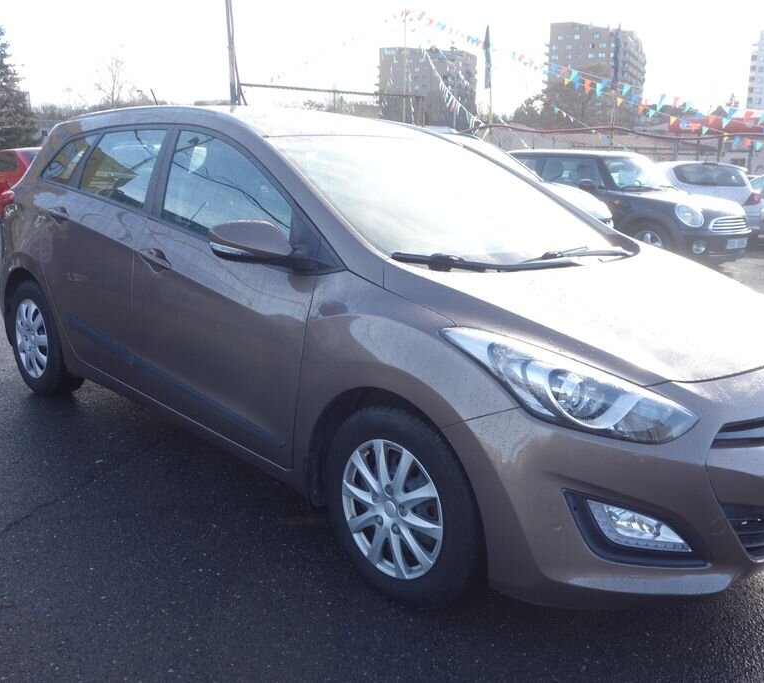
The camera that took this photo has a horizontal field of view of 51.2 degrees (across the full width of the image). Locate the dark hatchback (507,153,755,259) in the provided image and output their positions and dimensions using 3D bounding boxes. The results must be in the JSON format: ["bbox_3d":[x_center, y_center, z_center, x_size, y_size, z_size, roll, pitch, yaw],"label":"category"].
[{"bbox_3d":[2.840,-1.730,10.300,1.690,1.410,3.720,-9,16,-38],"label":"dark hatchback"}]

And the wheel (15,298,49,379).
[{"bbox_3d":[-1.785,-0.020,4.200,0.160,0.420,0.420,-11,17,-43],"label":"wheel"}]

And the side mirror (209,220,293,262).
[{"bbox_3d":[-0.415,-0.326,2.575,0.220,0.145,0.170,-11,17,-43],"label":"side mirror"}]

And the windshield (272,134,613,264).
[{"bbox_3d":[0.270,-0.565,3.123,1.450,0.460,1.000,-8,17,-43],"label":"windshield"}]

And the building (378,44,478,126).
[{"bbox_3d":[15.300,-81.400,274.000,28.000,36.000,18.000,-6,14,-28],"label":"building"}]

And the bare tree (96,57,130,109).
[{"bbox_3d":[-25.480,-21.218,76.219,3.600,11.500,3.600,-3,13,-19],"label":"bare tree"}]

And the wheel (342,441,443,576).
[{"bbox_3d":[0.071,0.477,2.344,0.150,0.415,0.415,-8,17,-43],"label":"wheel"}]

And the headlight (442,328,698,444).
[{"bbox_3d":[0.483,0.119,2.120,0.420,0.250,0.570,-11,17,-43],"label":"headlight"}]

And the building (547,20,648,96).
[{"bbox_3d":[69.084,-81.510,262.664,27.000,44.000,20.000,6,13,20],"label":"building"}]

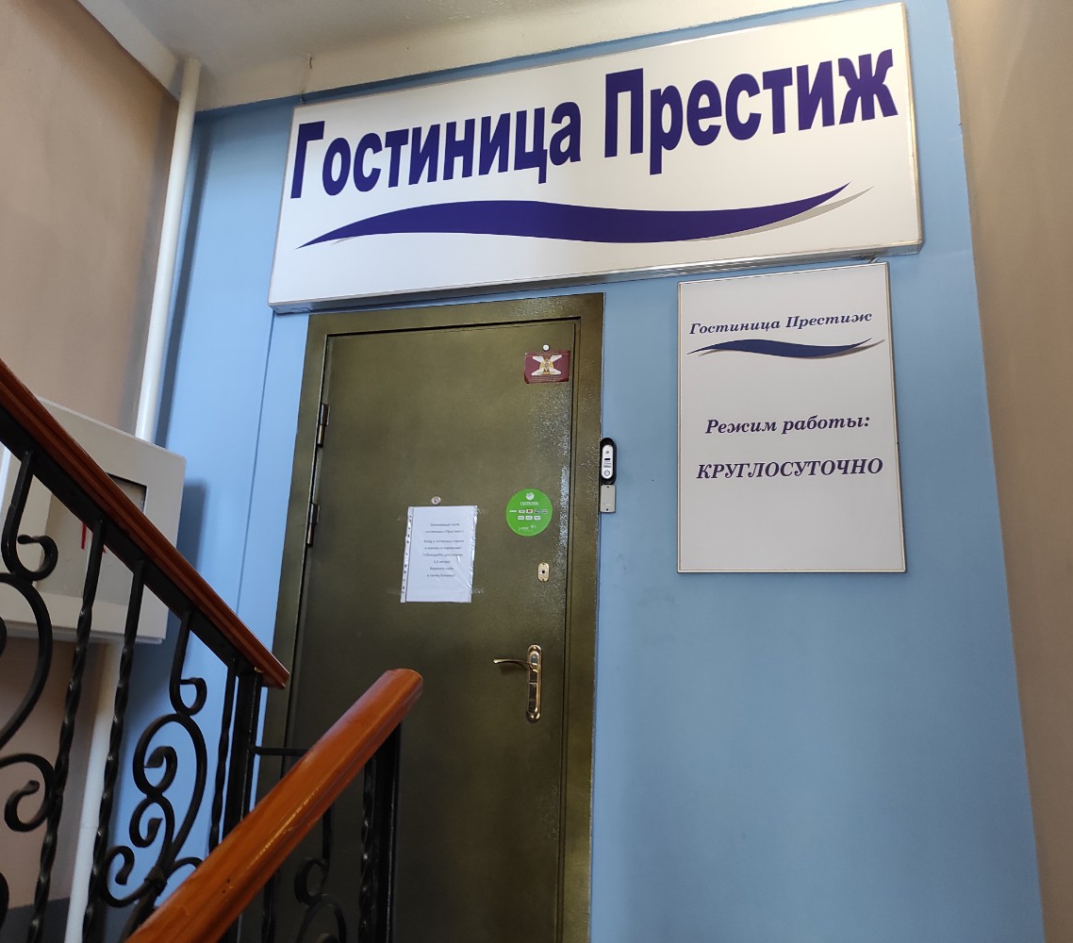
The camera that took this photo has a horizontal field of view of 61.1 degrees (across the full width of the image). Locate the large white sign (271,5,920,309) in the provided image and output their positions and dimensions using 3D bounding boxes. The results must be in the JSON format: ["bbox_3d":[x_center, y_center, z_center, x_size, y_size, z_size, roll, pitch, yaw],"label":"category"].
[{"bbox_3d":[0.101,-1.002,3.023,2.127,0.816,0.064,-2,-16,17],"label":"large white sign"}]

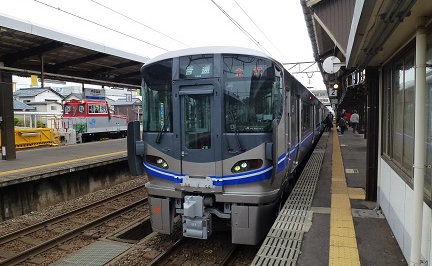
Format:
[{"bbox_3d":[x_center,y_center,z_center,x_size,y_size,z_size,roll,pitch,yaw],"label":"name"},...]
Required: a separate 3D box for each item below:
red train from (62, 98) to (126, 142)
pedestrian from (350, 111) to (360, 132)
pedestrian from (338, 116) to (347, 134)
[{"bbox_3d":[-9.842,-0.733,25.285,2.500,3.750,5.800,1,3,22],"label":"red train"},{"bbox_3d":[10.286,-0.834,22.100,0.620,1.730,0.420,1,3,22],"label":"pedestrian"},{"bbox_3d":[9.138,-0.613,21.600,0.520,1.360,0.420,1,3,22],"label":"pedestrian"}]

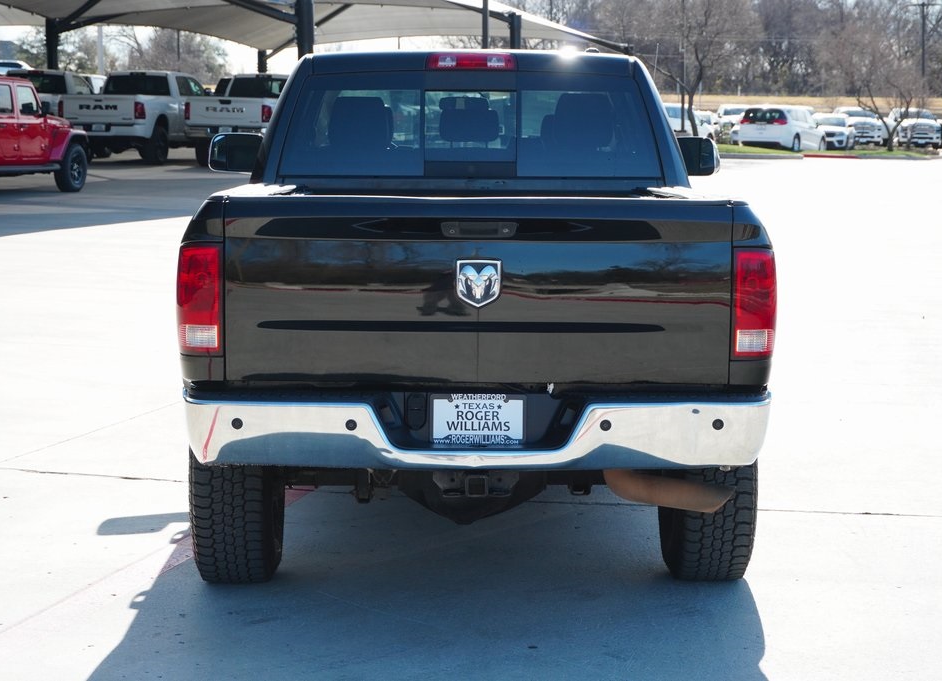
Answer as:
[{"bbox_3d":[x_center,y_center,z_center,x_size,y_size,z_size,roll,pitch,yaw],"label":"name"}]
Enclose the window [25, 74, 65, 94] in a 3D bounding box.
[{"bbox_3d":[-9.716,-5.738,46.500,1.550,0.460,0.180,2,7,14],"label":"window"}]

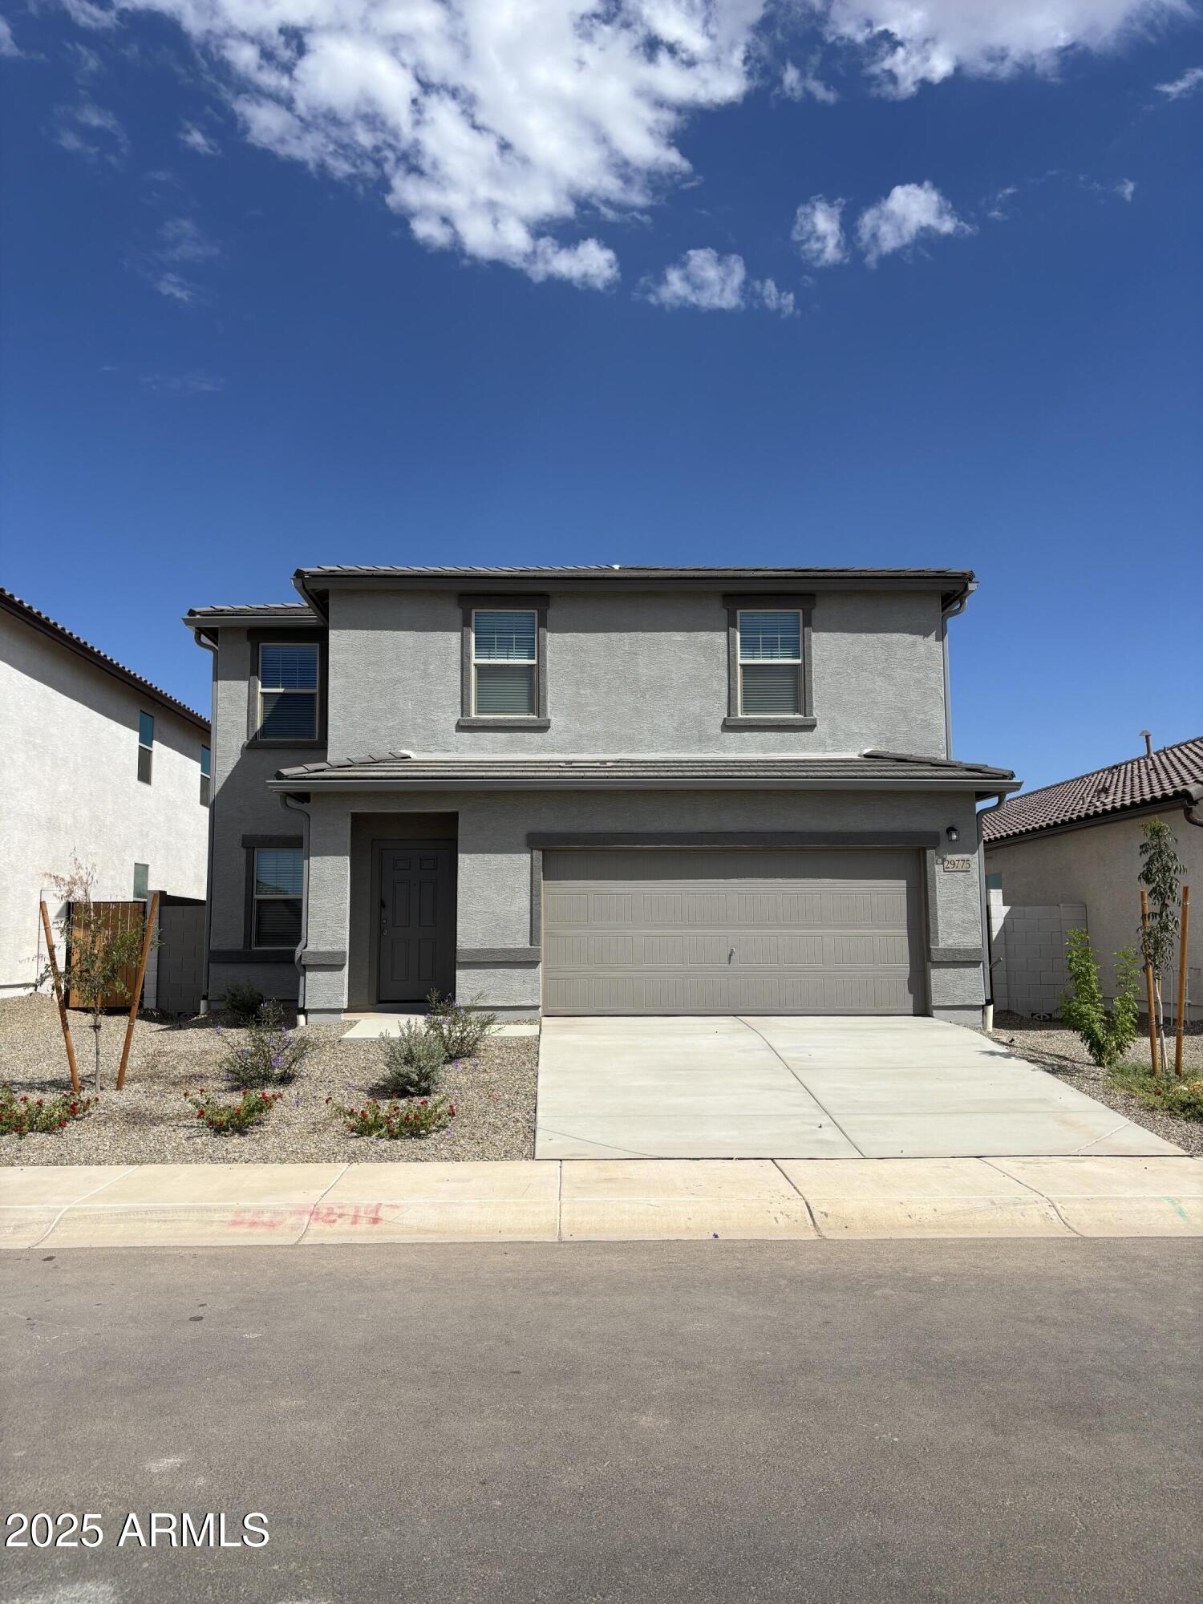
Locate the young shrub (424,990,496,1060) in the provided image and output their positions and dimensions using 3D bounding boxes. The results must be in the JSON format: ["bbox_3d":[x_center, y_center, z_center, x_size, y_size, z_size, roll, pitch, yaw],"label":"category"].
[{"bbox_3d":[-1.508,2.387,12.900,0.774,0.755,0.750,0,-5,-1],"label":"young shrub"}]

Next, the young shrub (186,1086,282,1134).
[{"bbox_3d":[-3.014,2.525,9.900,0.767,0.370,0.650,0,-5,-1],"label":"young shrub"}]

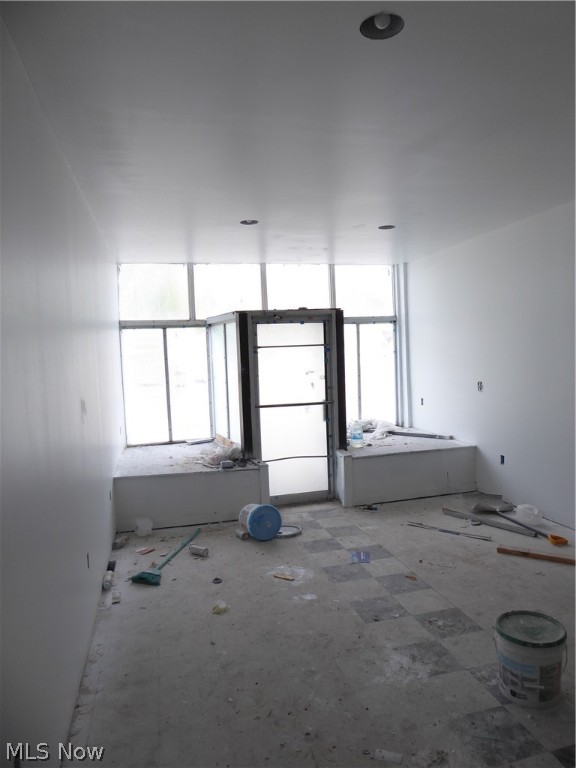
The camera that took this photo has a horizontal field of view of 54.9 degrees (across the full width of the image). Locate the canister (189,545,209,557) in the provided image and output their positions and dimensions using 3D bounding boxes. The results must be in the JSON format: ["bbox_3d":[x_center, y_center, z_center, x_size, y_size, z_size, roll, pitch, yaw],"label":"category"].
[{"bbox_3d":[-0.748,1.399,4.655,0.160,0.070,0.070,0,4,37],"label":"canister"}]

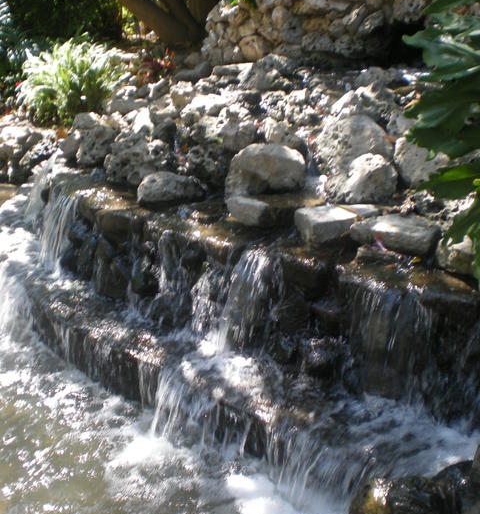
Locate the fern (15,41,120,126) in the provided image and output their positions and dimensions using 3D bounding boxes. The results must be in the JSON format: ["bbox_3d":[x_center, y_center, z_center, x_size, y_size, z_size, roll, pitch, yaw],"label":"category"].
[{"bbox_3d":[-1.238,-1.259,5.100,0.760,0.570,0.700,-4,19,-13],"label":"fern"}]

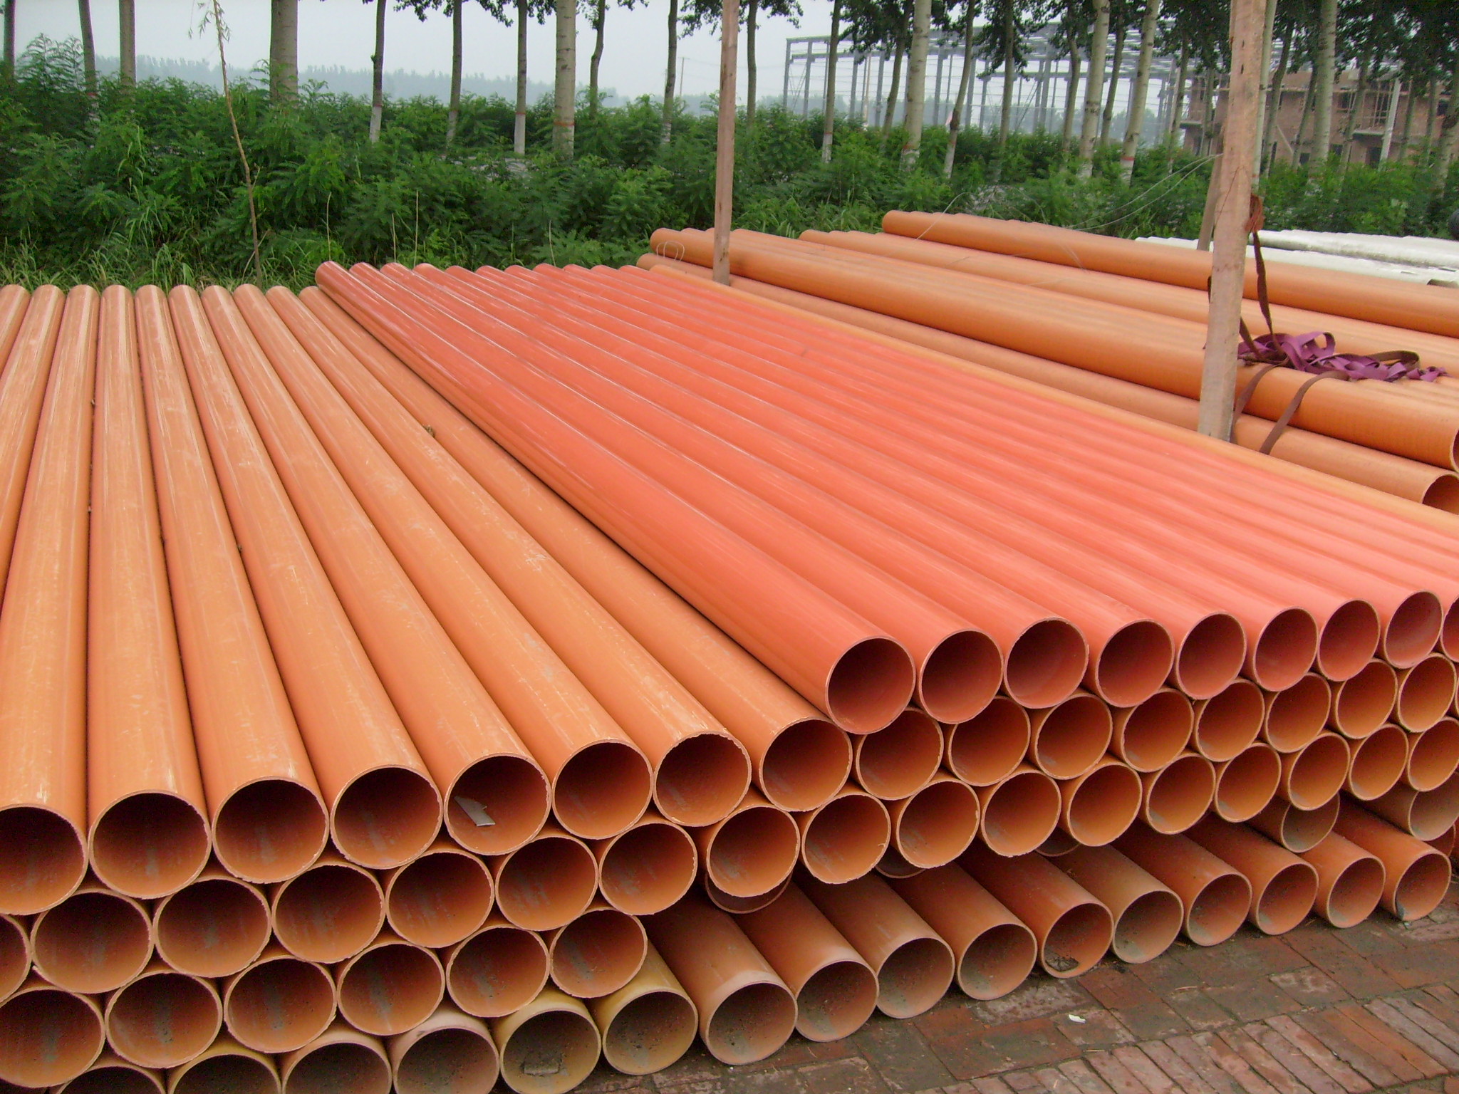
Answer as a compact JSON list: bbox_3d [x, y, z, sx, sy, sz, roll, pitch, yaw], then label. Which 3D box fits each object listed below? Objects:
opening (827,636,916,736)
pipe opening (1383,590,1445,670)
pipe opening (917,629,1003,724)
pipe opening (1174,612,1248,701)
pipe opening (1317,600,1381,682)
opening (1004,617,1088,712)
[{"bbox_3d":[0.211,0.214,2.454,0.166,0.166,0.100,-5,17,-23],"label":"opening"},{"bbox_3d":[1.336,0.151,2.966,0.166,0.166,0.100,-5,17,-23],"label":"pipe opening"},{"bbox_3d":[0.370,0.206,2.526,0.166,0.166,0.100,-5,17,-23],"label":"pipe opening"},{"bbox_3d":[0.851,0.184,2.708,0.166,0.166,0.100,-5,17,-23],"label":"pipe opening"},{"bbox_3d":[1.162,0.166,2.858,0.166,0.166,0.100,-5,17,-23],"label":"pipe opening"},{"bbox_3d":[0.524,0.187,2.575,0.166,0.166,0.100,-5,17,-23],"label":"opening"}]

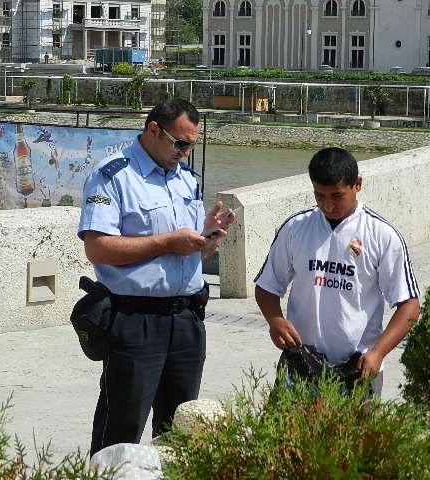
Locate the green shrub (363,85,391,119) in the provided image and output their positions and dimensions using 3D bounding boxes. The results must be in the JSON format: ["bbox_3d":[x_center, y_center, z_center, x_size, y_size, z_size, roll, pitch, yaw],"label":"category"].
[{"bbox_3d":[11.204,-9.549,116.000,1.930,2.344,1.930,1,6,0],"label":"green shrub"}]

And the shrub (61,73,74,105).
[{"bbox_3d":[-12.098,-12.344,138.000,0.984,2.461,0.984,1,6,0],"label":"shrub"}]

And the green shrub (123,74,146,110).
[{"bbox_3d":[-6.076,-11.134,127.000,1.661,2.717,1.661,1,6,0],"label":"green shrub"}]

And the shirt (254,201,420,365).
[{"bbox_3d":[0.435,0.166,6.020,0.590,0.650,0.320,3,7,20],"label":"shirt"}]

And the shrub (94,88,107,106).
[{"bbox_3d":[-9.119,-11.349,134.000,1.115,1.434,1.115,1,6,0],"label":"shrub"}]

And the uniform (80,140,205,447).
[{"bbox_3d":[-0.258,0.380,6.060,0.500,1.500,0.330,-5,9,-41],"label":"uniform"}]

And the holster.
[{"bbox_3d":[-0.435,0.276,5.920,0.140,0.290,0.100,5,8,33],"label":"holster"}]

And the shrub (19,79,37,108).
[{"bbox_3d":[-14.410,-11.319,130.000,1.391,2.318,1.391,1,6,0],"label":"shrub"}]

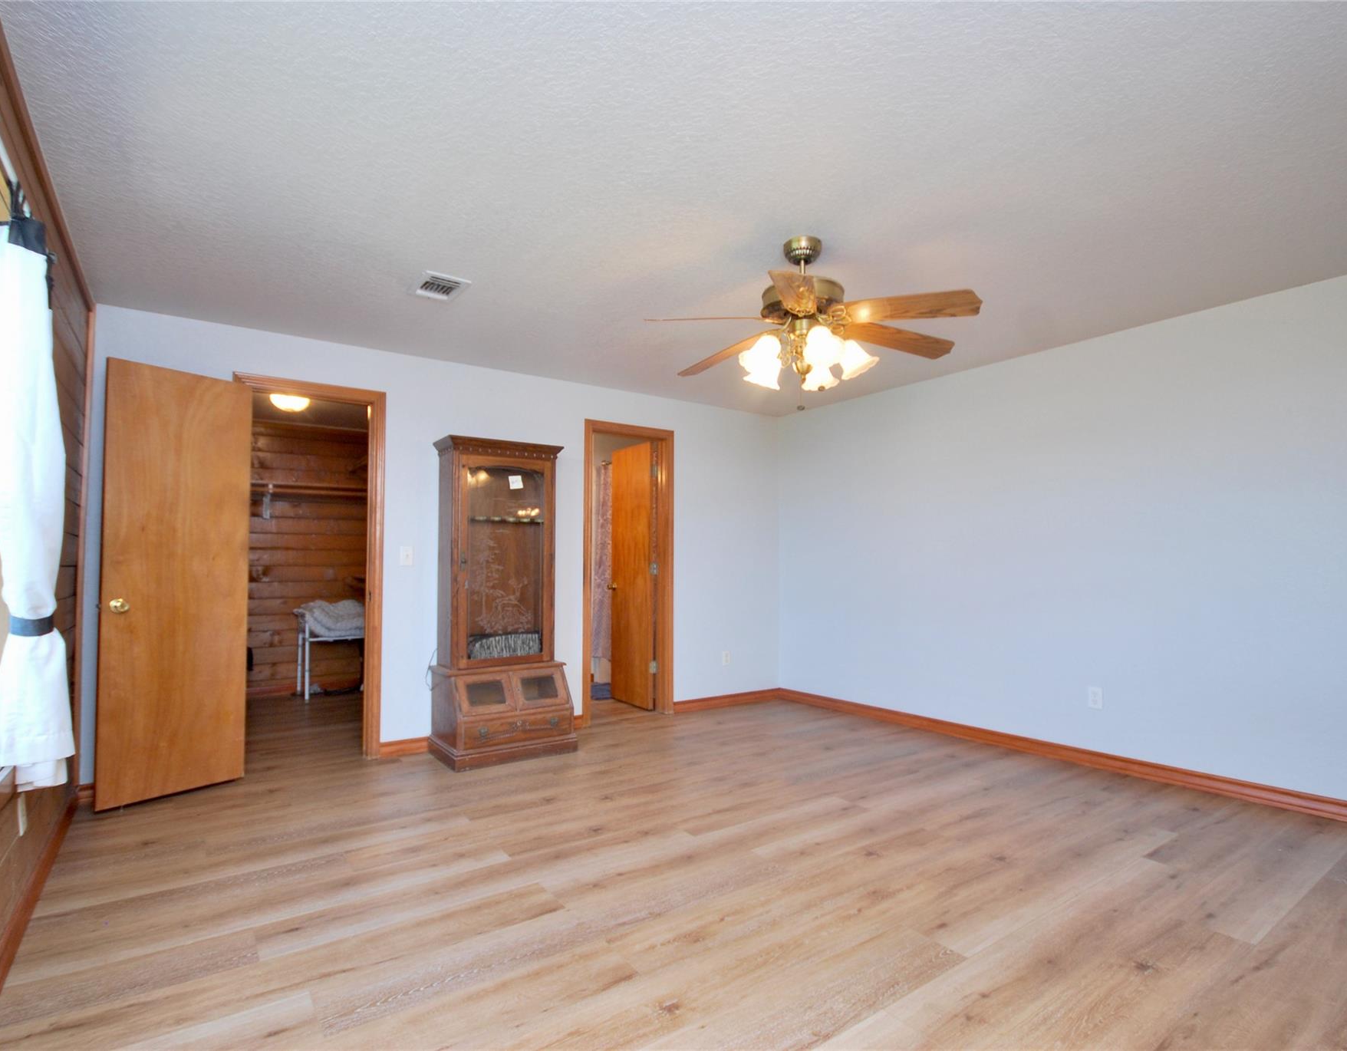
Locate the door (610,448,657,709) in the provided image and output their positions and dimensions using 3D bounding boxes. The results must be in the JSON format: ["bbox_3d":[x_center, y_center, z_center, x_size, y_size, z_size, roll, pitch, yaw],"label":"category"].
[{"bbox_3d":[-0.338,0.383,5.187,0.040,2.031,0.600,2,-3,-35],"label":"door"}]

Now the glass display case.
[{"bbox_3d":[-1.008,0.425,3.919,0.722,1.835,0.450,2,-3,-35],"label":"glass display case"}]

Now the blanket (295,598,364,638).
[{"bbox_3d":[-2.835,0.784,5.487,0.566,0.277,0.404,2,-3,-35],"label":"blanket"}]

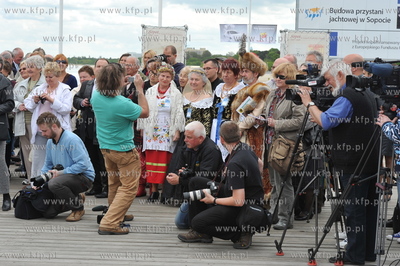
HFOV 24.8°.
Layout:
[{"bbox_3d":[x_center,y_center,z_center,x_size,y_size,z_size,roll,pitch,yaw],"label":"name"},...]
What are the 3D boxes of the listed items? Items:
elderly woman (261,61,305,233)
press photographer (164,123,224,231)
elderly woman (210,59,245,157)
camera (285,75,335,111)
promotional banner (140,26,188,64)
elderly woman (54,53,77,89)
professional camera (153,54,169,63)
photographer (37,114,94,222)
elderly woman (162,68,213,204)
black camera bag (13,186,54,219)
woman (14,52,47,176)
[{"bbox_3d":[0.842,0.118,9.072,0.430,1.625,0.520,-4,6,-37],"label":"elderly woman"},{"bbox_3d":[-0.047,0.406,9.500,0.640,1.090,0.500,-1,5,-21],"label":"press photographer"},{"bbox_3d":[0.325,-0.012,10.386,0.520,1.665,0.400,2,5,17],"label":"elderly woman"},{"bbox_3d":[0.980,-0.363,8.150,0.430,0.310,0.200,2,5,16],"label":"camera"},{"bbox_3d":[-0.712,-1.033,18.000,1.020,2.100,0.060,-1,5,-25],"label":"promotional banner"},{"bbox_3d":[-1.982,-0.242,13.025,0.500,1.680,0.330,1,5,9],"label":"elderly woman"},{"bbox_3d":[-0.525,-0.981,12.150,0.150,0.118,0.235,4,11,42],"label":"professional camera"},{"bbox_3d":[-1.448,0.341,9.800,0.620,1.130,0.500,-1,5,-22],"label":"photographer"},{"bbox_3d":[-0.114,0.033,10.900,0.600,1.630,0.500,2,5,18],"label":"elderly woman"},{"bbox_3d":[-1.768,0.736,9.696,0.360,0.290,0.270,-3,6,-30],"label":"black camera bag"},{"bbox_3d":[-2.277,-0.180,12.228,0.500,1.690,0.380,3,6,33],"label":"woman"}]

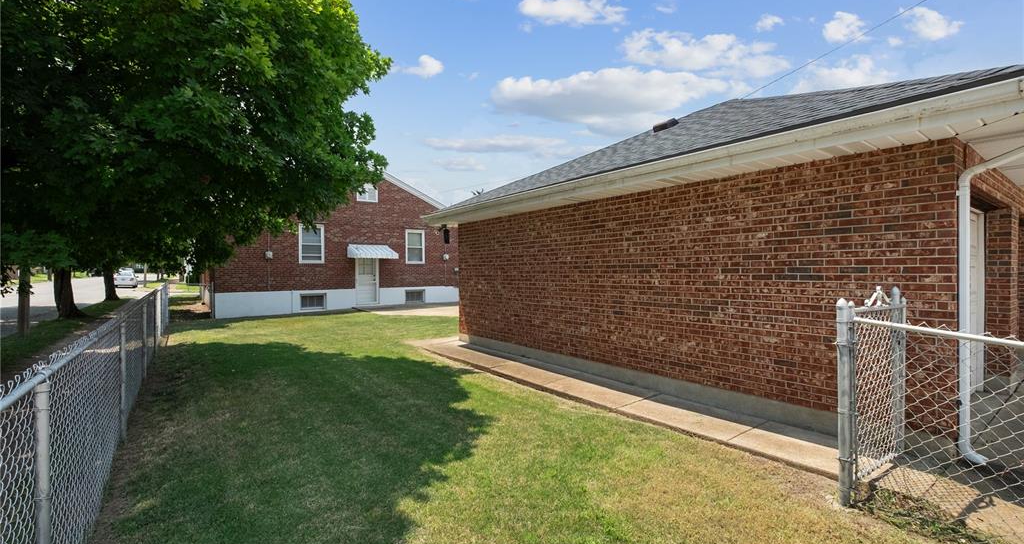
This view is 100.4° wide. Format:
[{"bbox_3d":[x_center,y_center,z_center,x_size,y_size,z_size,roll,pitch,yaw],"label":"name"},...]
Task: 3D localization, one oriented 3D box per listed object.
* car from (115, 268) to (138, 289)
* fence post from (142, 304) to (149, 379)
[{"bbox_3d":[-41.900,0.850,46.350,1.810,1.570,4.600,0,0,-37],"label":"car"},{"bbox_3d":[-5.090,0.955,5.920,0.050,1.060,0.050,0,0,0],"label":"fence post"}]

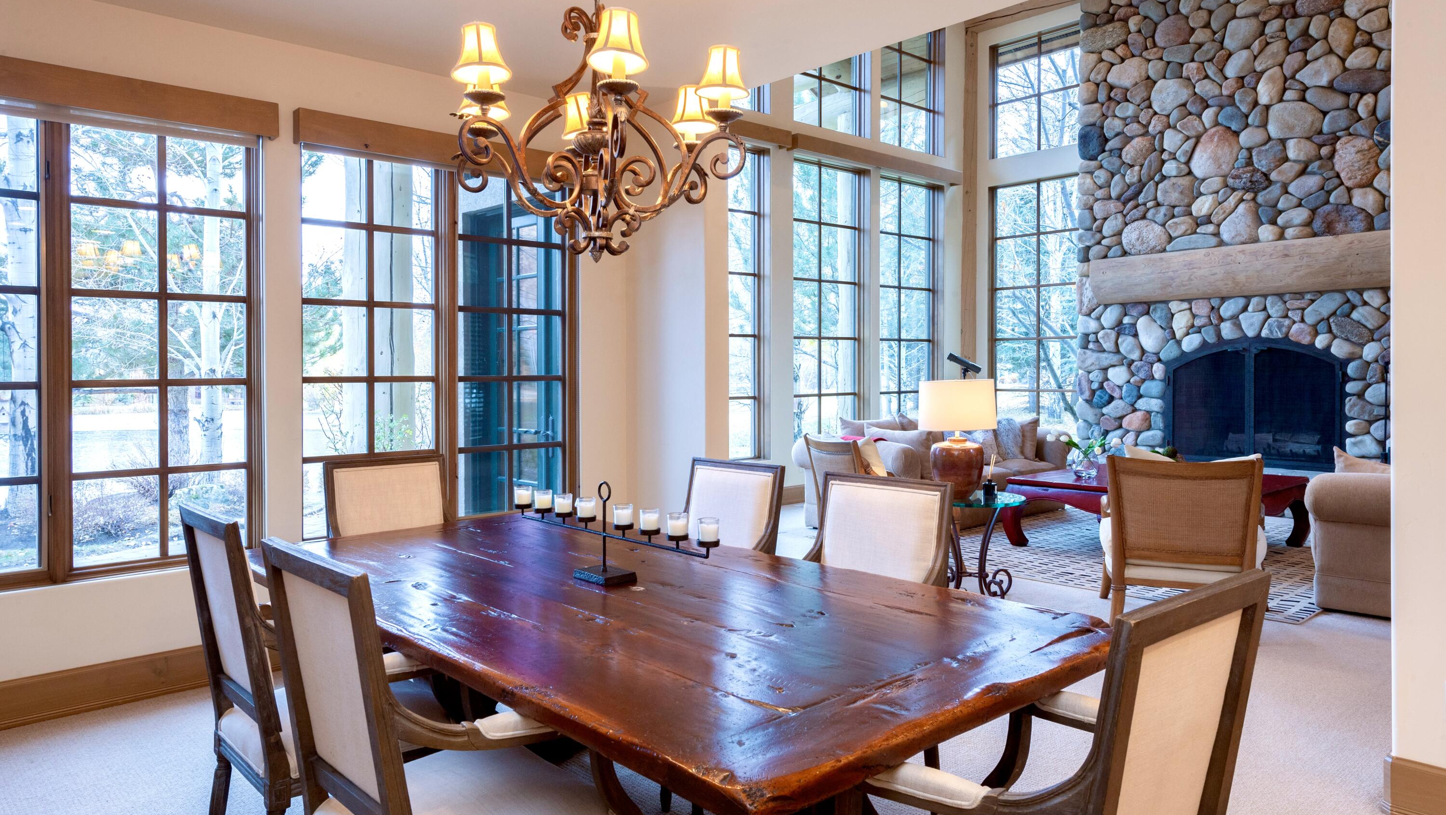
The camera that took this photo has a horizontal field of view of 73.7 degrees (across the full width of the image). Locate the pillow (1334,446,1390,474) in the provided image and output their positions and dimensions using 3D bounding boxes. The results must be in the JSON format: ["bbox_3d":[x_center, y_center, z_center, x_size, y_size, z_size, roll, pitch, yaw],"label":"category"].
[{"bbox_3d":[3.658,0.432,5.304,0.170,0.460,0.520,-26,18,-39],"label":"pillow"}]

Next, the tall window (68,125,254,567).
[{"bbox_3d":[-2.301,-0.252,3.979,0.685,1.816,0.079,-2,3,-42],"label":"tall window"}]

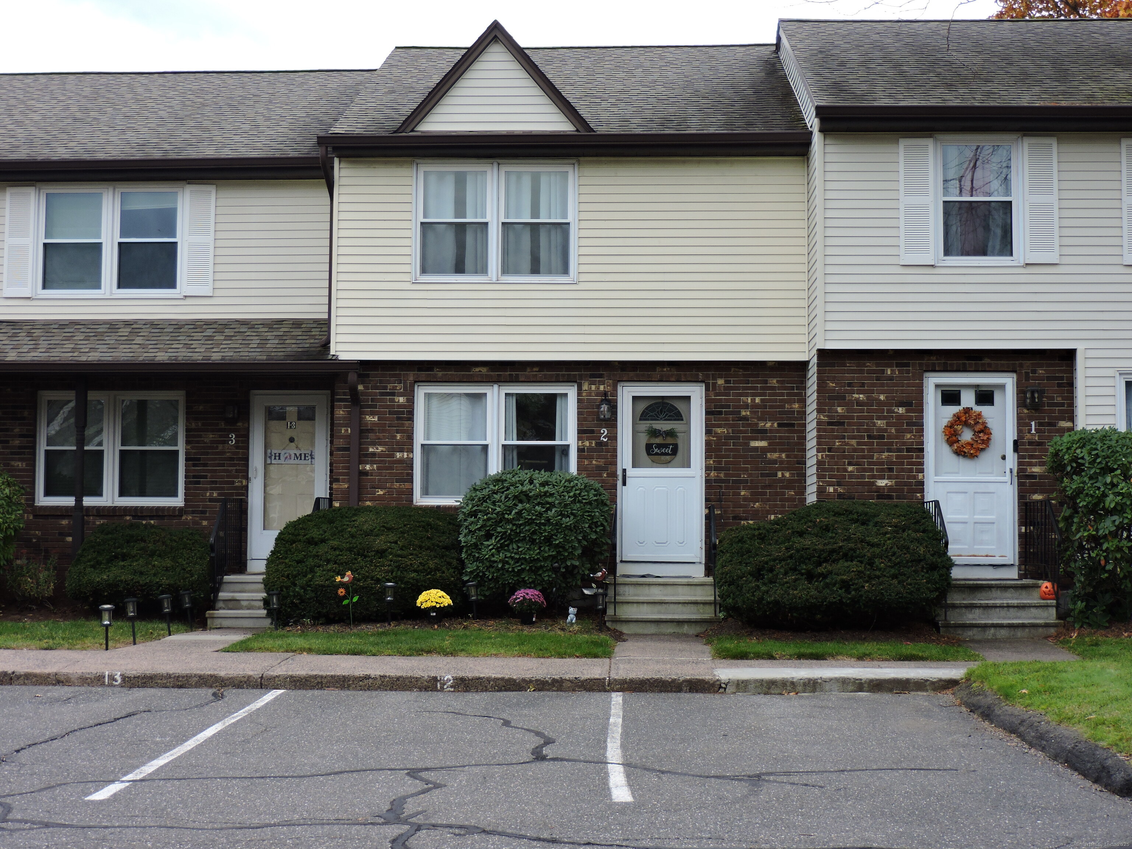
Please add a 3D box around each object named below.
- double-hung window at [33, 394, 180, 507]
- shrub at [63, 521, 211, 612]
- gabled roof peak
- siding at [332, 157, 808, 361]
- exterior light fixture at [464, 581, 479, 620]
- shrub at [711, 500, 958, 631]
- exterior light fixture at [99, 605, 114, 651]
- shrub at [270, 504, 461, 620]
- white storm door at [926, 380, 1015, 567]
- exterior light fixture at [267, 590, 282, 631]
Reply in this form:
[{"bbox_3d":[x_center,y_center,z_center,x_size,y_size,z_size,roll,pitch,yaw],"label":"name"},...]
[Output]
[{"bbox_3d":[-5.612,0.289,22.151,1.830,1.400,0.110,0,-4,2],"label":"double-hung window"},{"bbox_3d":[-4.797,1.609,20.136,1.600,1.020,1.350,0,-4,2],"label":"shrub"},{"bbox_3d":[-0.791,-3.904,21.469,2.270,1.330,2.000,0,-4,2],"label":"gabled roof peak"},{"bbox_3d":[0.048,-1.888,20.580,5.430,2.330,0.150,0,-4,2],"label":"siding"},{"bbox_3d":[-0.962,1.845,18.818,0.135,0.400,0.135,-5,-4,1],"label":"exterior light fixture"},{"bbox_3d":[2.701,1.402,18.100,2.360,1.260,1.650,0,-4,2],"label":"shrub"},{"bbox_3d":[-4.258,1.887,16.708,0.142,0.430,0.142,0,-4,2],"label":"exterior light fixture"},{"bbox_3d":[-2.191,1.488,19.500,2.150,1.250,1.650,0,-4,2],"label":"shrub"},{"bbox_3d":[4.342,0.555,19.300,0.970,2.160,0.100,0,-4,2],"label":"white storm door"},{"bbox_3d":[-3.111,1.986,19.200,0.140,0.430,0.140,0,-4,2],"label":"exterior light fixture"}]

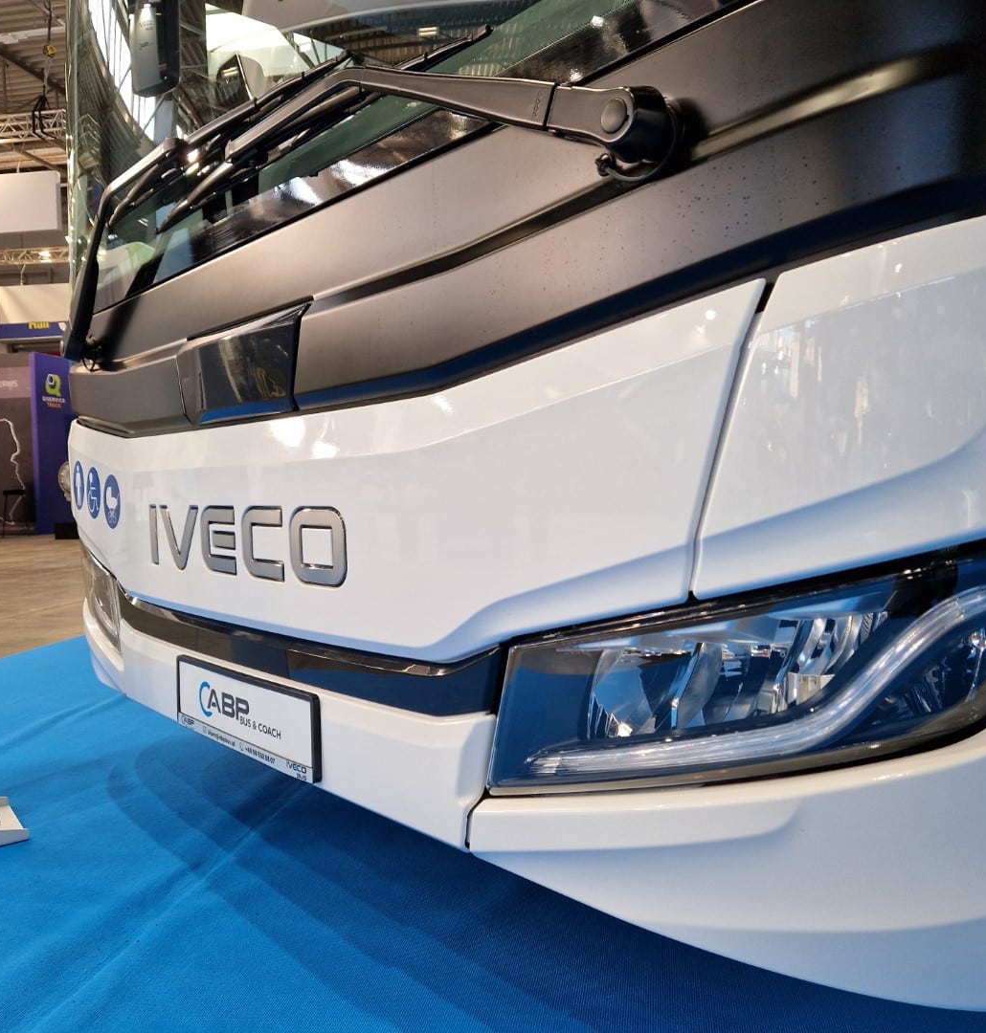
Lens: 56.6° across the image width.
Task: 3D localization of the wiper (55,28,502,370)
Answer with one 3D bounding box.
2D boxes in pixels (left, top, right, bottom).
[{"bbox_3d":[-0.531,-0.579,1.759,0.170,0.390,1.620,-3,3,-41],"label":"wiper"}]

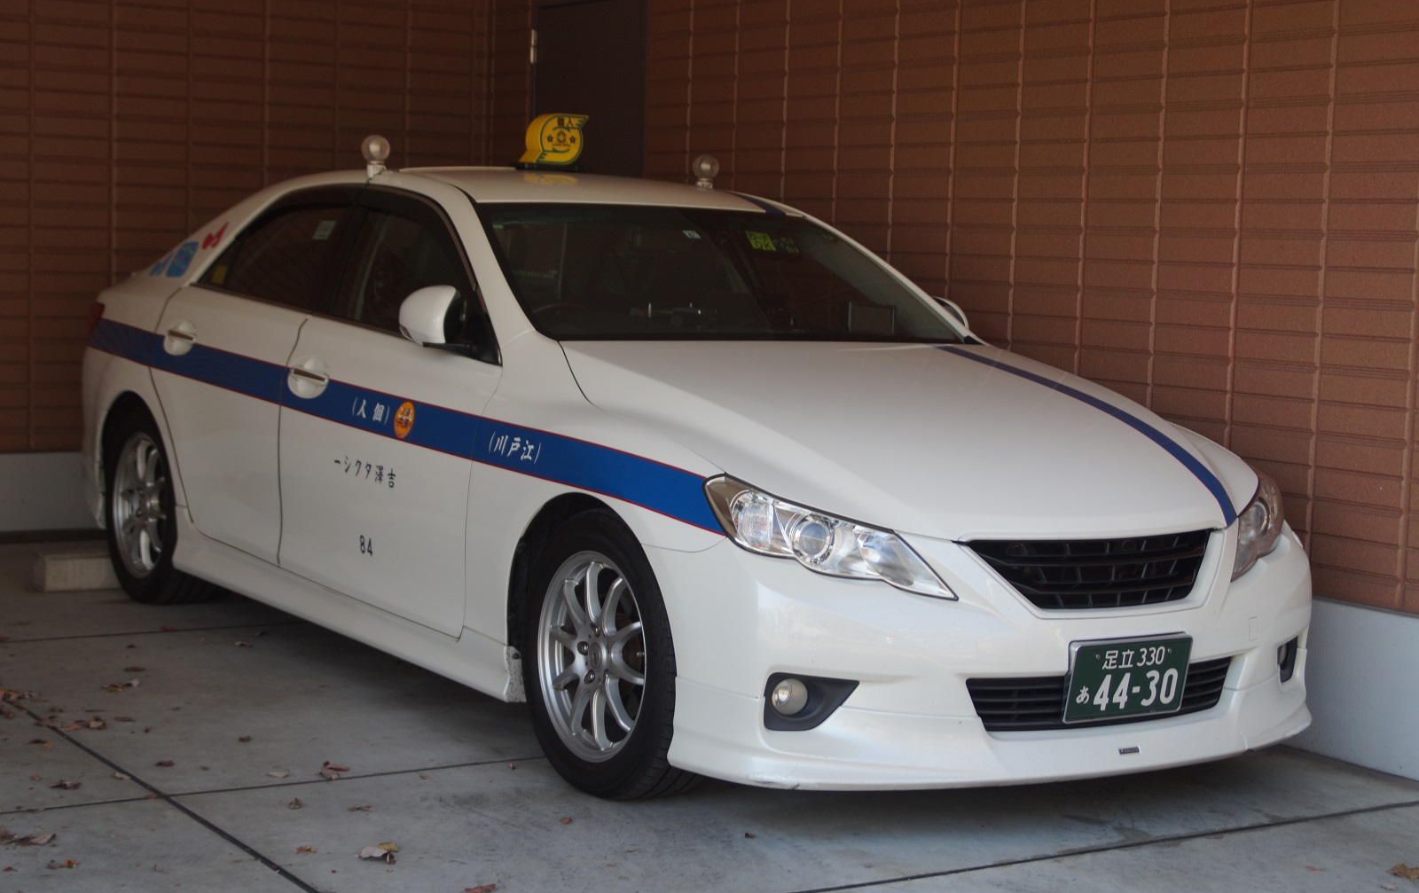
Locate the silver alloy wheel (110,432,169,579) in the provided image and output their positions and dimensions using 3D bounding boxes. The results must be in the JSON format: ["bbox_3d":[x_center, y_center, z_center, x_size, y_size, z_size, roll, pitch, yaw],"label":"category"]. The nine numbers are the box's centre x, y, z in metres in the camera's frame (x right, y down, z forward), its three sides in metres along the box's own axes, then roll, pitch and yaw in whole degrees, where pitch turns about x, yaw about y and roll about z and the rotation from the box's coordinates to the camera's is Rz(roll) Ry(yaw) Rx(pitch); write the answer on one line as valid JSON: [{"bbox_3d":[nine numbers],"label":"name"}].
[{"bbox_3d":[-1.807,0.195,6.799,0.170,0.475,0.475,-1,6,-35],"label":"silver alloy wheel"}]

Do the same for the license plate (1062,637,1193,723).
[{"bbox_3d":[0.873,0.483,4.251,0.335,0.169,0.020,-1,14,-35],"label":"license plate"}]

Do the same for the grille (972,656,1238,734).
[{"bbox_3d":[0.907,0.553,4.549,0.826,0.122,0.112,-1,6,-35],"label":"grille"}]

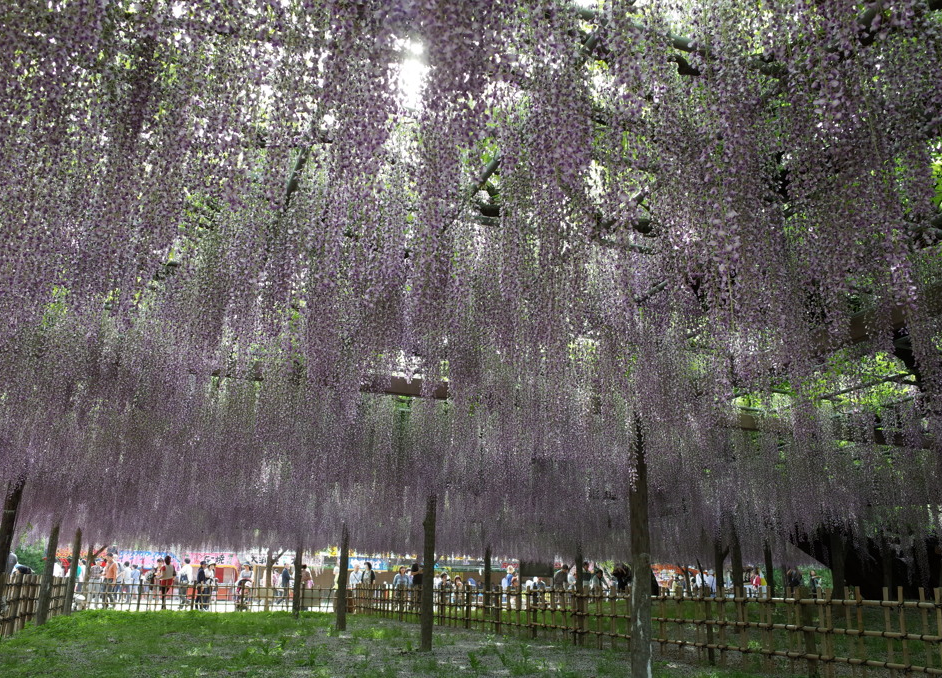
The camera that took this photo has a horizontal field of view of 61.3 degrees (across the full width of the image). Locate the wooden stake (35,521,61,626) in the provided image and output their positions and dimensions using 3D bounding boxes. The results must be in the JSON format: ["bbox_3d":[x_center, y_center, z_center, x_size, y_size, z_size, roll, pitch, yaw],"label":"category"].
[{"bbox_3d":[-7.933,4.237,14.984,0.175,2.300,0.175,1,-17,0],"label":"wooden stake"}]

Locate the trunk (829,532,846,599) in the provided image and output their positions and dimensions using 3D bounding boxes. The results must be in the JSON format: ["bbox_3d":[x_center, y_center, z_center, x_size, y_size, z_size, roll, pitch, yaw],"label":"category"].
[{"bbox_3d":[10.386,6.744,22.563,0.380,2.600,0.380,1,-17,0],"label":"trunk"}]

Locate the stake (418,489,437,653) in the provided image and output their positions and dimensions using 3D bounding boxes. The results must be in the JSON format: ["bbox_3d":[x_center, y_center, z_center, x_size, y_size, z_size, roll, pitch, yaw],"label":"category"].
[{"bbox_3d":[-0.578,3.148,11.073,0.178,2.300,0.178,2,-18,0],"label":"stake"}]

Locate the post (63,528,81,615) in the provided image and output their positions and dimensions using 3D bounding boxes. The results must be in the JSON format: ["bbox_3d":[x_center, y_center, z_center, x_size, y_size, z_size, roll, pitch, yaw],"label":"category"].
[{"bbox_3d":[-9.576,5.559,19.149,0.175,2.150,0.175,2,-18,0],"label":"post"}]

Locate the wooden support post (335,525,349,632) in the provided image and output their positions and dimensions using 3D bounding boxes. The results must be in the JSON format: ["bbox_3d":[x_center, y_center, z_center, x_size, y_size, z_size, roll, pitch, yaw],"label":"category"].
[{"bbox_3d":[-2.416,4.380,15.174,0.150,2.300,0.150,1,-17,0],"label":"wooden support post"}]

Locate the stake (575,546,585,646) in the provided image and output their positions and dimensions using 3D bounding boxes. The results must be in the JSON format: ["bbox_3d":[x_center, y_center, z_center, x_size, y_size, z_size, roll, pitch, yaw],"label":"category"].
[{"bbox_3d":[2.368,5.442,17.325,0.150,1.920,0.150,2,-18,0],"label":"stake"}]

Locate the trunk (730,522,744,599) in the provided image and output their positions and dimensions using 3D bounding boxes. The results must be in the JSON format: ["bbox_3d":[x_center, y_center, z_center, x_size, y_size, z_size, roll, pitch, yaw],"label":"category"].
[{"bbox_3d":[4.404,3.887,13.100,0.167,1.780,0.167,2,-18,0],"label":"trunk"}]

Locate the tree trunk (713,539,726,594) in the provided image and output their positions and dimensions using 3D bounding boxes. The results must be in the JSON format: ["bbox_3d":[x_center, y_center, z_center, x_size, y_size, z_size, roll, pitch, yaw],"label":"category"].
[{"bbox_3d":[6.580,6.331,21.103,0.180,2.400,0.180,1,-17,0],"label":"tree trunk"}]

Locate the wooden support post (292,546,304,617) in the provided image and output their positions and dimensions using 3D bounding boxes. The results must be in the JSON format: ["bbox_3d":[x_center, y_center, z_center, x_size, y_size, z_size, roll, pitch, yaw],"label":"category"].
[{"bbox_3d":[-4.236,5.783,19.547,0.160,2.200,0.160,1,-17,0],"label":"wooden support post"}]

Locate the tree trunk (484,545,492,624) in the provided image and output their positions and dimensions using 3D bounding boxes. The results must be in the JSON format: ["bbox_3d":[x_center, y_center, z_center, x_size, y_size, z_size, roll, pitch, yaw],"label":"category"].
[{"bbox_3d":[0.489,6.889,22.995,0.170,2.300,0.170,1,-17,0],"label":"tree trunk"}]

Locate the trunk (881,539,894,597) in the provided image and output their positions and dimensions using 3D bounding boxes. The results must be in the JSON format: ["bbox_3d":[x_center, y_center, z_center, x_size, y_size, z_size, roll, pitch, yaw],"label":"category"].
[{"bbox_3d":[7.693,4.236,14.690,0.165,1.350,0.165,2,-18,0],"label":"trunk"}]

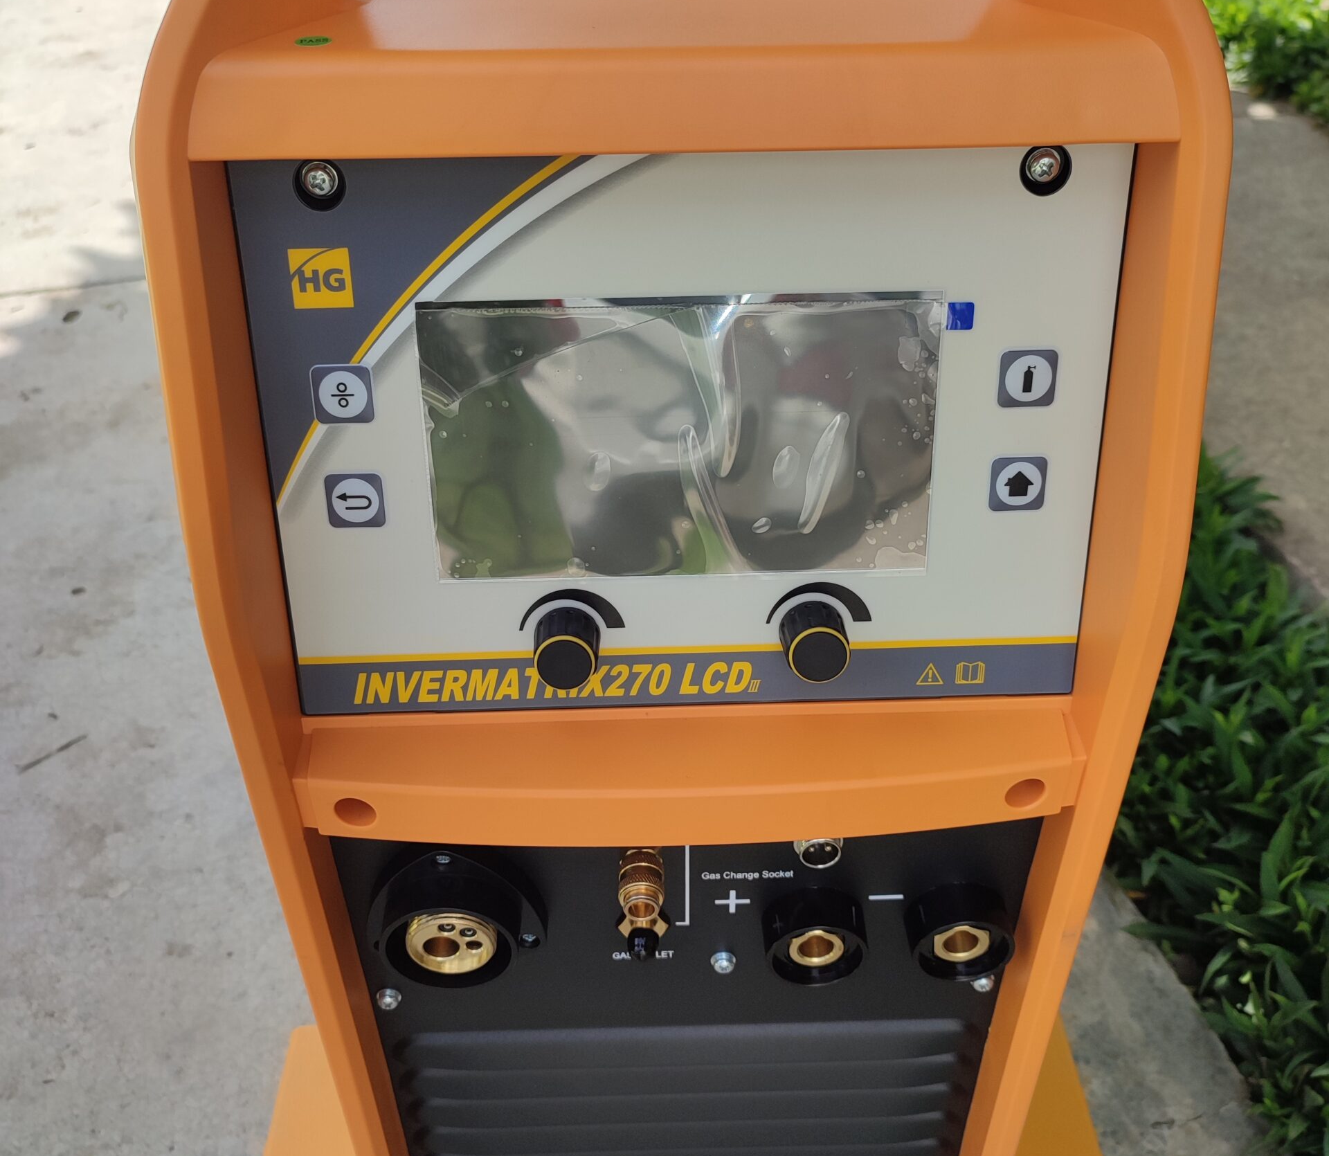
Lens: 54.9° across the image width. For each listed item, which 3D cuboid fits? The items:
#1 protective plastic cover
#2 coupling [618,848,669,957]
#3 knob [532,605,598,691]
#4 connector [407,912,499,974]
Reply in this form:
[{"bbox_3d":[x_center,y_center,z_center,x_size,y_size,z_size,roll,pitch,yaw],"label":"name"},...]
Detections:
[{"bbox_3d":[0.006,-0.043,0.412,0.163,0.093,0.003,-1,22,-1],"label":"protective plastic cover"},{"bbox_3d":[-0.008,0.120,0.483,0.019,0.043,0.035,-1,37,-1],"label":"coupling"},{"bbox_3d":[-0.033,0.024,0.428,0.022,0.022,0.021,-1,22,-1],"label":"knob"},{"bbox_3d":[-0.083,0.136,0.509,0.035,0.035,0.025,-1,37,-1],"label":"connector"}]

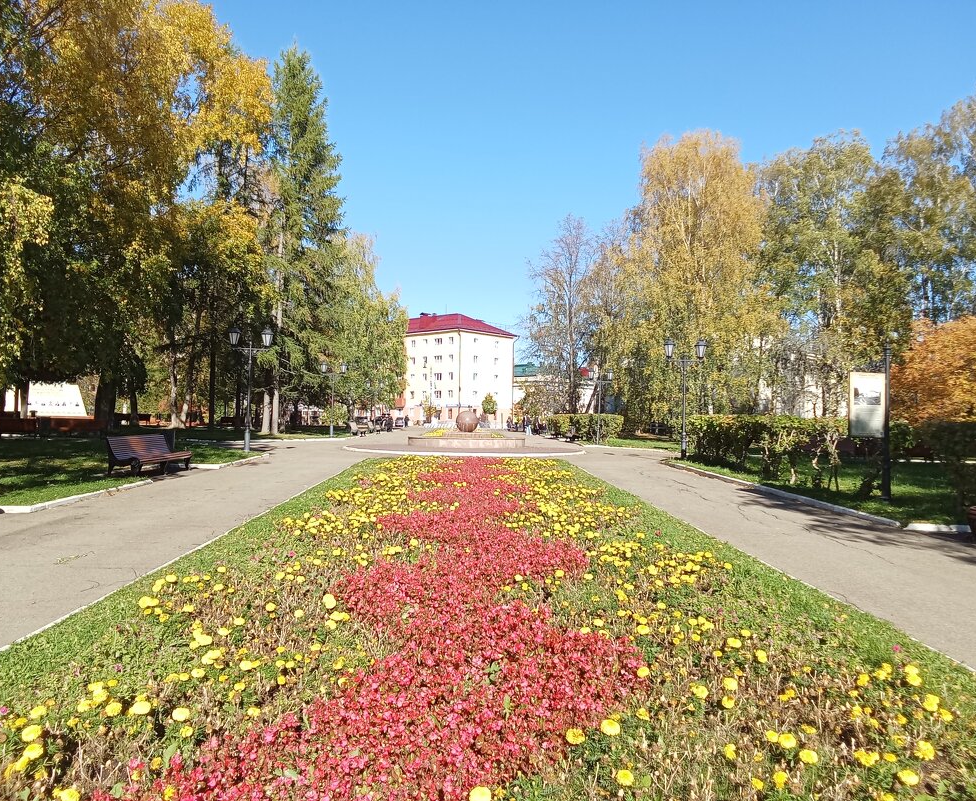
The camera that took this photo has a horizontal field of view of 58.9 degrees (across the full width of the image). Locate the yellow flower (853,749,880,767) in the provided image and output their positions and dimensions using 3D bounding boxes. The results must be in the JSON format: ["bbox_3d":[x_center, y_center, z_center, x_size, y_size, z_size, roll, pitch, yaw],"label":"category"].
[{"bbox_3d":[1.472,1.384,3.350,0.095,0.050,0.075,1,-1,-1],"label":"yellow flower"}]

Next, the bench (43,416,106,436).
[{"bbox_3d":[-17.169,1.092,36.000,2.500,0.820,0.700,1,-1,-1],"label":"bench"}]

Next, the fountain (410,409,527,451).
[{"bbox_3d":[-0.888,1.182,36.200,4.900,1.500,4.900,1,-1,-1],"label":"fountain"}]

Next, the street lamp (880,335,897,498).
[{"bbox_3d":[7.242,0.336,15.700,0.220,3.000,0.220,1,-1,-1],"label":"street lamp"}]

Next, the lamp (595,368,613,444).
[{"bbox_3d":[6.353,0.397,49.000,1.450,4.250,0.420,1,-1,-1],"label":"lamp"}]

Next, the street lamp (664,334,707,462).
[{"bbox_3d":[6.727,-0.085,29.500,1.480,4.250,0.420,1,-1,9],"label":"street lamp"}]

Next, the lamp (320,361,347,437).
[{"bbox_3d":[-8.780,-0.057,49.000,1.450,4.250,0.420,1,-1,-1],"label":"lamp"}]

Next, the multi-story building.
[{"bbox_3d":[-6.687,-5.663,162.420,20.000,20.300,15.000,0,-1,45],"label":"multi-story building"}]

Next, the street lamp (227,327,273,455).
[{"bbox_3d":[-8.089,-0.407,29.300,1.500,4.250,0.420,1,-1,-1],"label":"street lamp"}]

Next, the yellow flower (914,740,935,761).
[{"bbox_3d":[1.733,1.390,3.430,0.078,0.050,0.075,1,-1,-1],"label":"yellow flower"}]

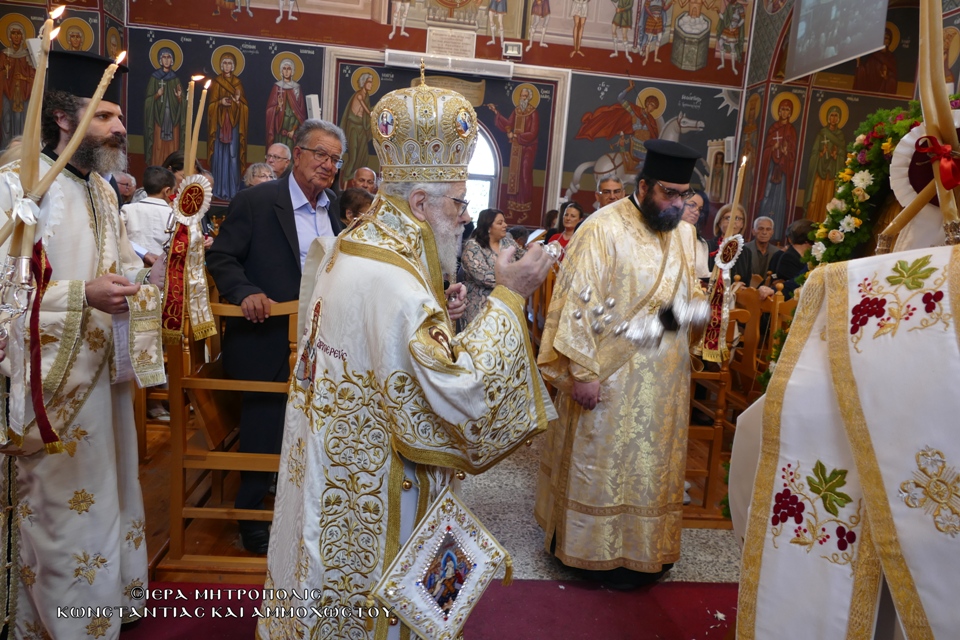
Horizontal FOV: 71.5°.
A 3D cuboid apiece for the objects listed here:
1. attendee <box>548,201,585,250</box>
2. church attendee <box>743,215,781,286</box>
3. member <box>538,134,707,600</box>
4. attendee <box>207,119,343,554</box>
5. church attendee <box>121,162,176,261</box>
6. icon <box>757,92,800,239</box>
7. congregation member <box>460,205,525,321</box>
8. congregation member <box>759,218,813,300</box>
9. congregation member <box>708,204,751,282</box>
[{"bbox_3d":[0.673,-0.168,5.658,0.440,1.640,0.300,4,8,0],"label":"attendee"},{"bbox_3d":[2.263,-0.041,5.609,0.480,1.646,0.320,7,8,17],"label":"church attendee"},{"bbox_3d":[0.608,0.190,2.719,0.600,1.800,0.480,-1,9,-33],"label":"member"},{"bbox_3d":[-0.790,0.086,2.596,0.560,1.730,0.430,-1,9,-36],"label":"attendee"},{"bbox_3d":[-1.862,-0.326,3.771,0.330,1.080,0.240,5,8,6],"label":"church attendee"},{"bbox_3d":[2.848,-1.462,6.350,0.340,1.361,0.030,4,8,-6],"label":"icon"},{"bbox_3d":[0.004,-0.068,5.000,0.360,1.513,0.460,11,10,40],"label":"congregation member"},{"bbox_3d":[2.246,0.071,4.906,0.420,1.609,0.500,10,9,36],"label":"congregation member"},{"bbox_3d":[1.671,0.023,4.710,0.460,1.667,0.320,6,8,8],"label":"congregation member"}]

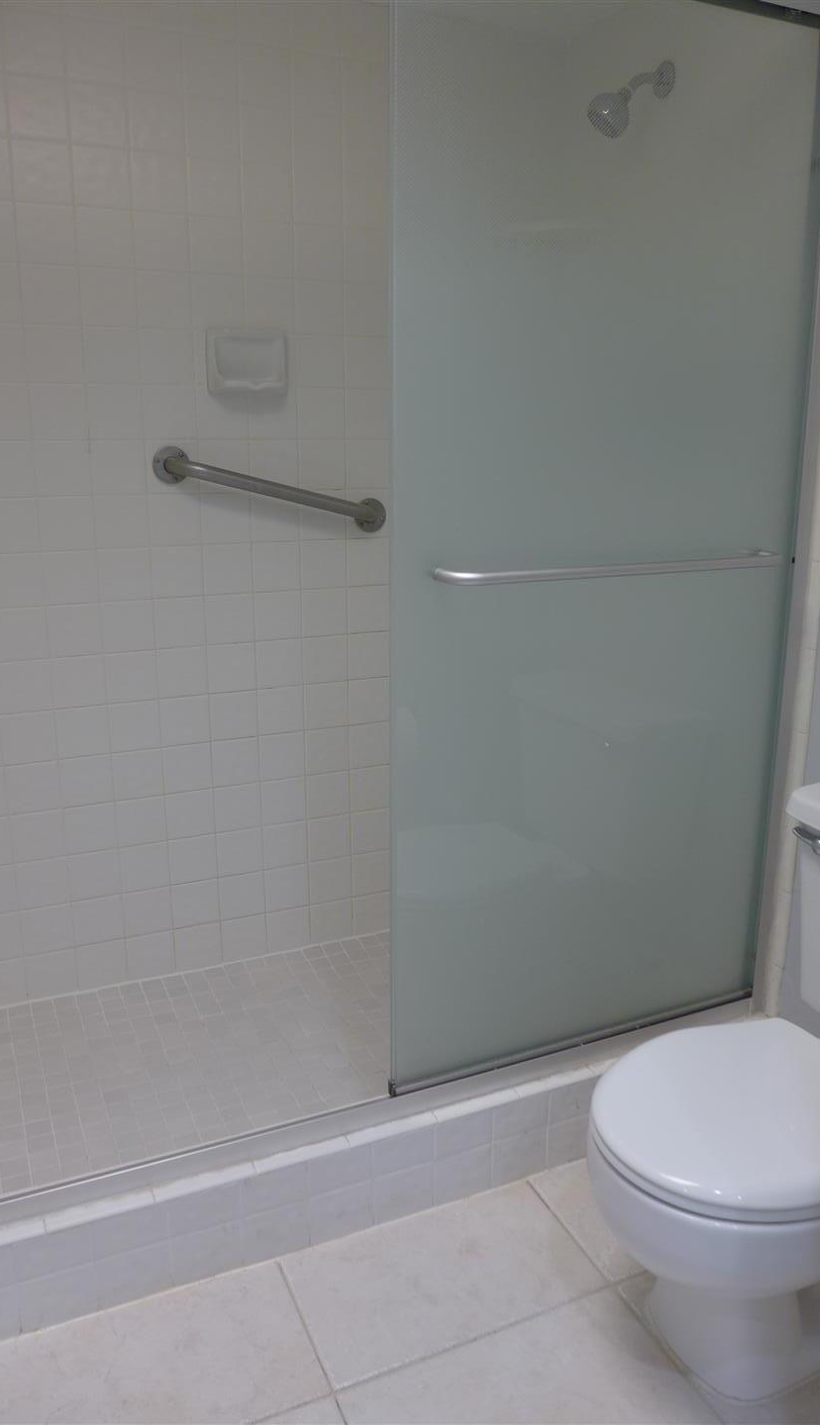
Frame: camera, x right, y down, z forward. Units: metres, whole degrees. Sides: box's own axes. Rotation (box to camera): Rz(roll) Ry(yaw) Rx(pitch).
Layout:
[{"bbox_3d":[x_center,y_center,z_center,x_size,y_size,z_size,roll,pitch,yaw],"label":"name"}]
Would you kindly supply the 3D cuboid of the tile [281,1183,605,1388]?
[{"bbox_3d":[0.051,0.870,1.523,0.440,0.010,0.248,-6,14,-23],"label":"tile"}]

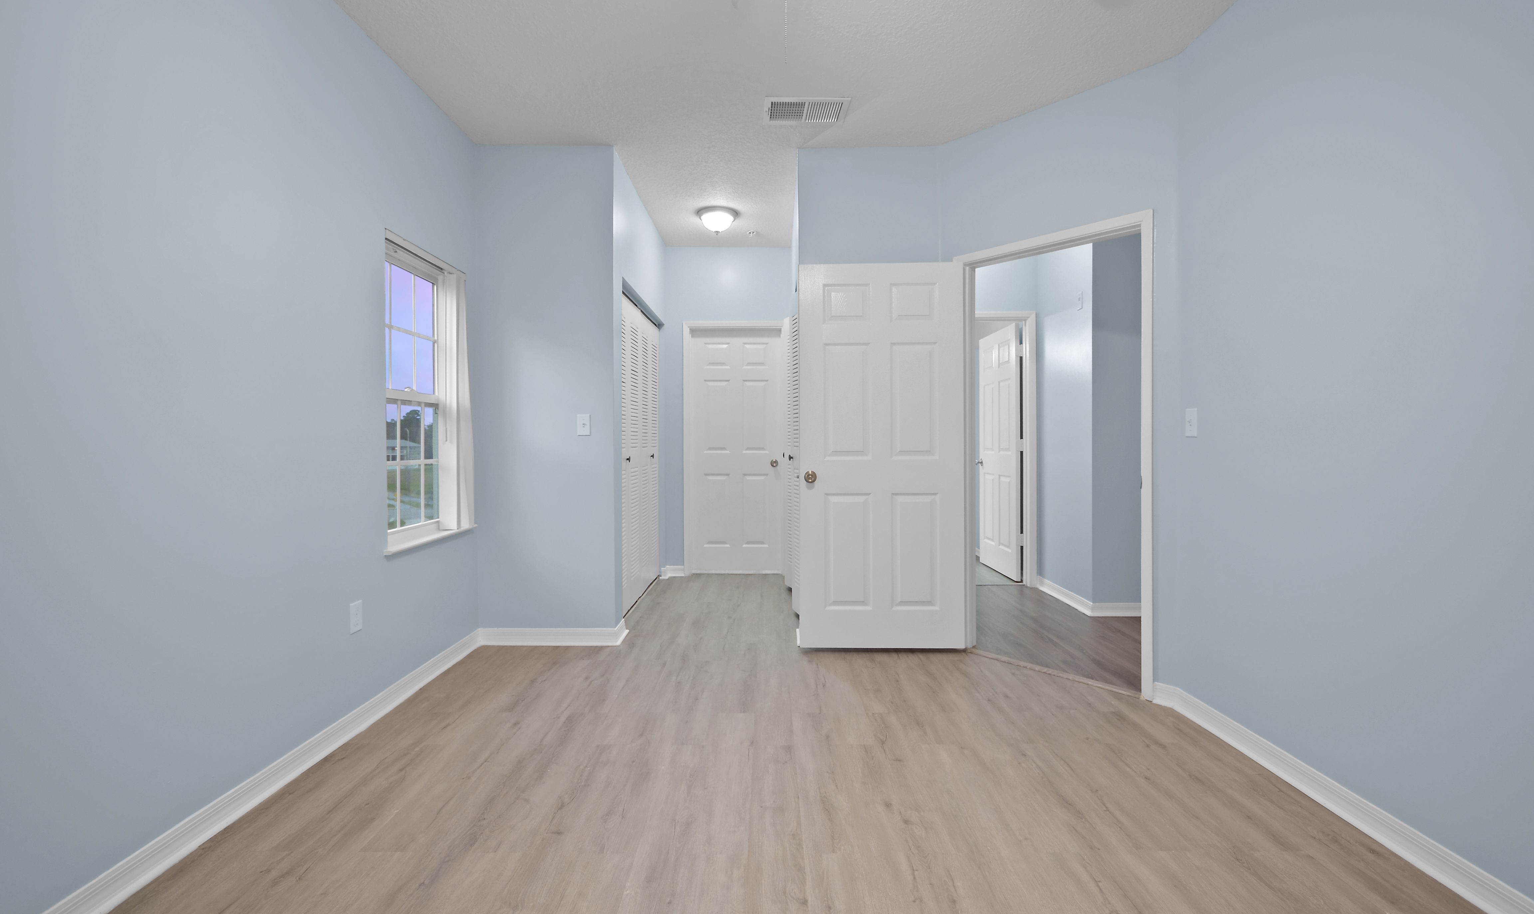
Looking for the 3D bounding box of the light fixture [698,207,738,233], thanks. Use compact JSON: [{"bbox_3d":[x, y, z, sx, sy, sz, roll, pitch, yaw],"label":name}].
[{"bbox_3d":[-0.349,-1.643,4.395,0.305,0.140,0.305,0,1,0],"label":"light fixture"}]

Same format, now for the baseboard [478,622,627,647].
[{"bbox_3d":[-1.198,0.991,3.505,0.780,0.092,0.200,0,1,0],"label":"baseboard"}]

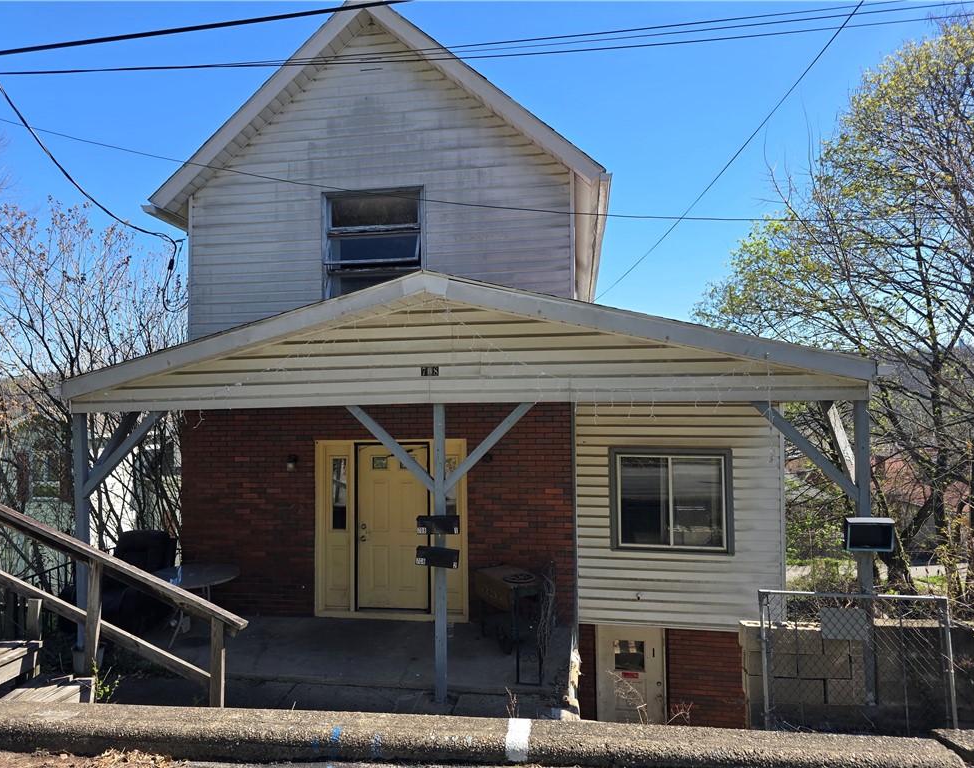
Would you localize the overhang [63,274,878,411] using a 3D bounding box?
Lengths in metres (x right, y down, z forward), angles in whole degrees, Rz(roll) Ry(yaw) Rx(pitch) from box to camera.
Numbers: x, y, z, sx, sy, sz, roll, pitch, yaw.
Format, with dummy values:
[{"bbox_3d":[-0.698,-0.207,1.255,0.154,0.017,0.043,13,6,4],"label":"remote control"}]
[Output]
[{"bbox_3d":[-0.347,-0.363,7.018,7.284,1.152,2.100,-1,-3,10],"label":"overhang"}]

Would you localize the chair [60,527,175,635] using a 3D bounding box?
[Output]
[{"bbox_3d":[-4.588,2.455,8.559,0.920,1.050,0.950,-1,-3,10],"label":"chair"}]

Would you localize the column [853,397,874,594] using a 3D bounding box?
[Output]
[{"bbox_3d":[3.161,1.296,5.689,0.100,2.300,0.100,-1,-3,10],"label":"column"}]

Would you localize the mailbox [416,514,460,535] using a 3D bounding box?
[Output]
[{"bbox_3d":[-0.445,1.289,6.207,0.401,0.172,0.110,-1,-3,10],"label":"mailbox"}]

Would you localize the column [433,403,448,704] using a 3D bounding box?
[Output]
[{"bbox_3d":[-0.433,1.552,6.305,0.100,2.760,0.100,-1,-3,10],"label":"column"}]

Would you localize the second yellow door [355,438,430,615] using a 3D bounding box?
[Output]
[{"bbox_3d":[-1.200,1.802,8.589,0.967,2.095,0.090,-1,-3,10],"label":"second yellow door"}]

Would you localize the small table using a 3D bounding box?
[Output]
[{"bbox_3d":[-3.447,2.586,8.020,1.000,0.720,1.000,-1,-3,10],"label":"small table"}]

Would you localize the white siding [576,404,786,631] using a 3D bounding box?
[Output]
[{"bbox_3d":[2.320,1.552,8.293,2.414,2.787,0.170,-1,-3,10],"label":"white siding"}]

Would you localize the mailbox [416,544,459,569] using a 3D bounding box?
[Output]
[{"bbox_3d":[-0.448,1.580,6.195,0.400,0.172,0.110,3,-2,10],"label":"mailbox"}]

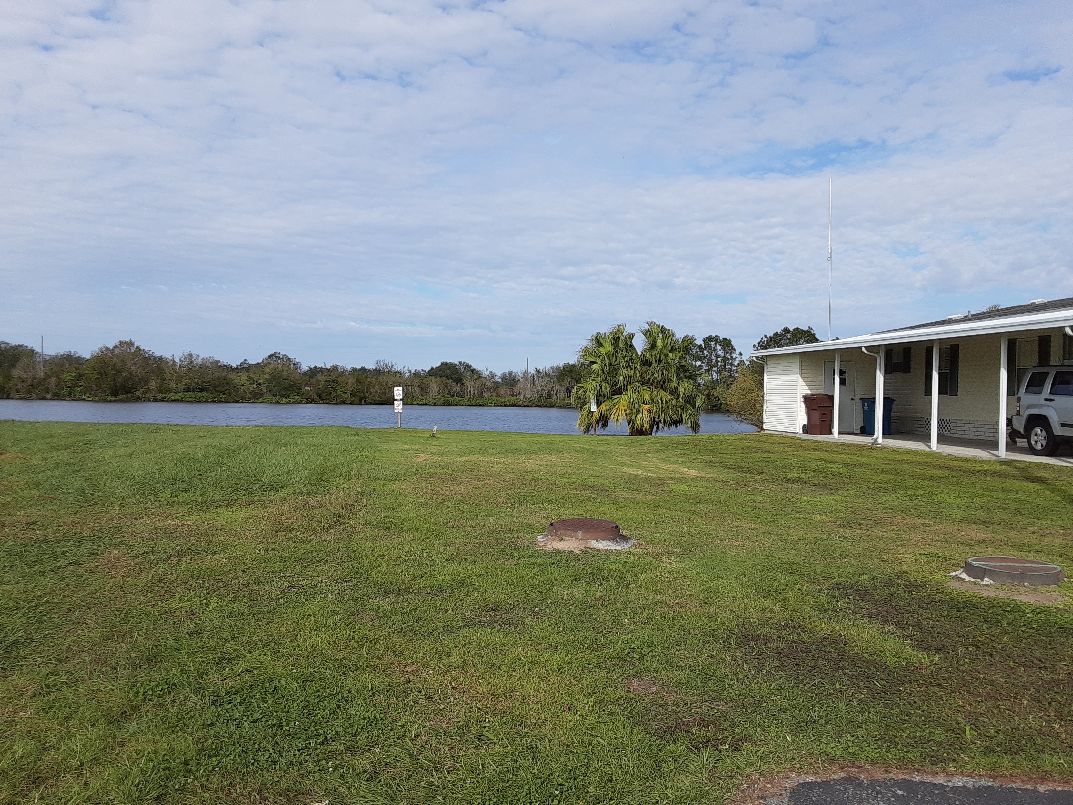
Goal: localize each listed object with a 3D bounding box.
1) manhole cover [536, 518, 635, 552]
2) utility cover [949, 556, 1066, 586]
[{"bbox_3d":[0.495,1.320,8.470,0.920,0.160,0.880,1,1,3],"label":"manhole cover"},{"bbox_3d":[3.990,1.420,7.060,0.760,0.110,0.730,1,1,30],"label":"utility cover"}]

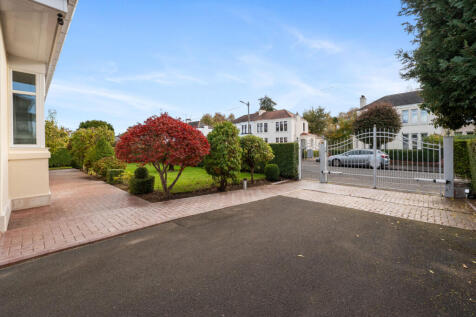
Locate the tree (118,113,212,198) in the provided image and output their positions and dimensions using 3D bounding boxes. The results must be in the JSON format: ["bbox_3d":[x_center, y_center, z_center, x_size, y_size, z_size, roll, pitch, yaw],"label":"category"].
[{"bbox_3d":[-2.120,-0.100,5.550,2.600,2.420,2.550,-1,0,-21],"label":"tree"}]

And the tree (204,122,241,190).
[{"bbox_3d":[-0.490,-0.068,6.250,1.250,2.300,1.200,0,3,0],"label":"tree"}]

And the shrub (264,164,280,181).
[{"bbox_3d":[1.493,0.622,8.050,0.680,0.720,0.680,0,3,0],"label":"shrub"}]

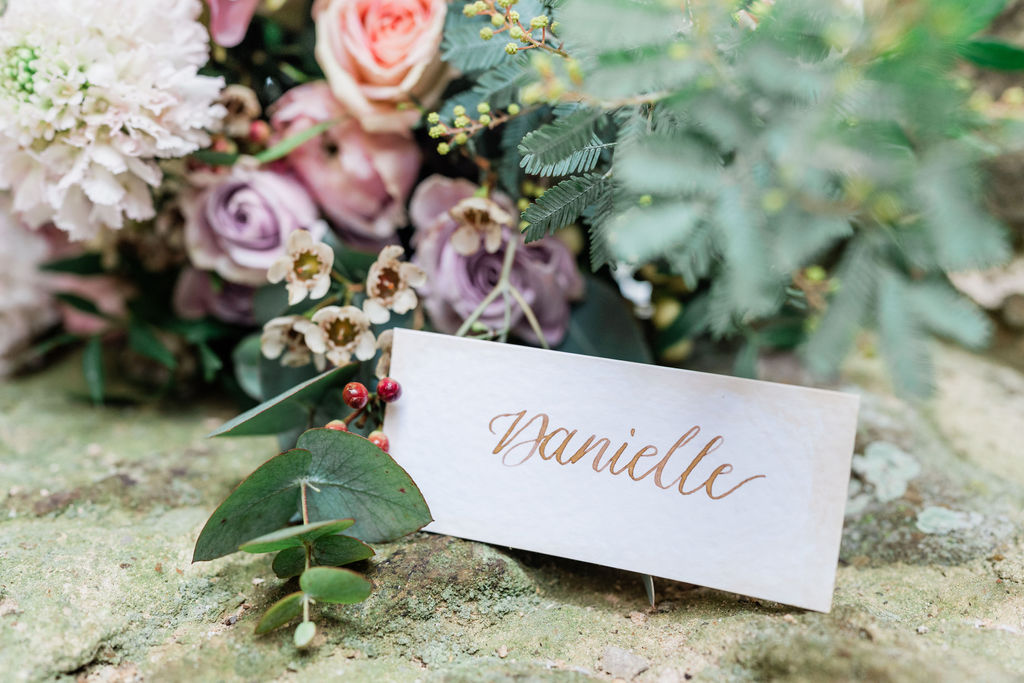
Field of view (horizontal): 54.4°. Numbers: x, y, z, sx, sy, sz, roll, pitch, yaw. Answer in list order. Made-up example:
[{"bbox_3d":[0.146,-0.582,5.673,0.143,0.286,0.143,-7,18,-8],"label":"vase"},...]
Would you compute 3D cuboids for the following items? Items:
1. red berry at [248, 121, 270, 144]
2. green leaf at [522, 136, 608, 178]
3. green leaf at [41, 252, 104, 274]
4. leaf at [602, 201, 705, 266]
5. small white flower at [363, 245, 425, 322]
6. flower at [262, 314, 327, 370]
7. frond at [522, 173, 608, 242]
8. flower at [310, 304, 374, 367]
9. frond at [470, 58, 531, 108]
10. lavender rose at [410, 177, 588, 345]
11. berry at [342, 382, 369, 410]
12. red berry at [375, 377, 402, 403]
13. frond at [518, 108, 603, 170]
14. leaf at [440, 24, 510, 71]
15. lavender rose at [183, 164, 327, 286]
[{"bbox_3d":[-0.085,-0.070,0.335,0.007,0.007,0.007,0,21,0],"label":"red berry"},{"bbox_3d":[0.015,-0.053,0.278,0.026,0.005,0.009,-10,54,-5],"label":"green leaf"},{"bbox_3d":[-0.150,-0.027,0.344,0.023,0.006,0.009,-3,37,-13],"label":"green leaf"},{"bbox_3d":[0.031,-0.024,0.215,0.022,0.013,0.011,0,21,0],"label":"leaf"},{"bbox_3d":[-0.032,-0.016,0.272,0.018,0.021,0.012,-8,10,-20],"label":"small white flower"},{"bbox_3d":[-0.059,0.000,0.270,0.018,0.015,0.013,7,20,19],"label":"flower"},{"bbox_3d":[0.014,-0.036,0.265,0.028,0.005,0.009,-36,53,-1],"label":"frond"},{"bbox_3d":[-0.045,-0.001,0.265,0.018,0.017,0.009,0,19,0],"label":"flower"},{"bbox_3d":[-0.003,-0.078,0.299,0.021,0.005,0.008,-33,58,0],"label":"frond"},{"bbox_3d":[-0.004,-0.025,0.305,0.053,0.052,0.046,1,19,3],"label":"lavender rose"},{"bbox_3d":[-0.043,0.015,0.271,0.007,0.007,0.007,0,22,0],"label":"berry"},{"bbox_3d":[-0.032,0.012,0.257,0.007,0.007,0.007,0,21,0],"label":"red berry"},{"bbox_3d":[0.013,-0.056,0.271,0.025,0.005,0.010,-26,57,-7],"label":"frond"},{"bbox_3d":[-0.011,-0.090,0.307,0.022,0.006,0.014,-17,55,-14],"label":"leaf"},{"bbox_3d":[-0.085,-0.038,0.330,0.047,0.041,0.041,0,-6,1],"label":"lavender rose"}]

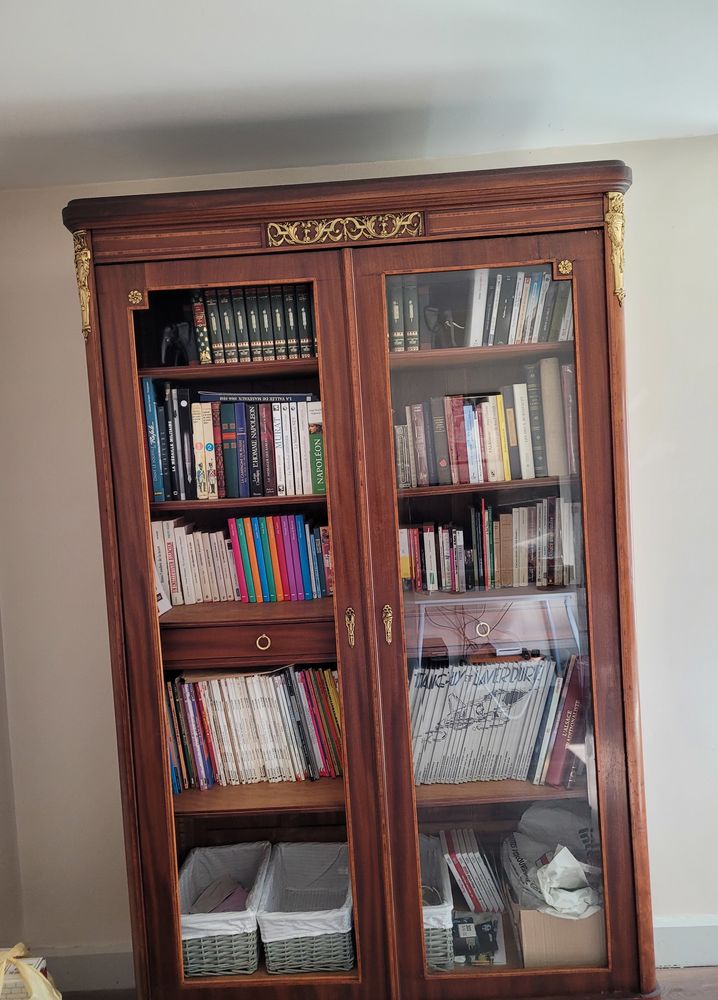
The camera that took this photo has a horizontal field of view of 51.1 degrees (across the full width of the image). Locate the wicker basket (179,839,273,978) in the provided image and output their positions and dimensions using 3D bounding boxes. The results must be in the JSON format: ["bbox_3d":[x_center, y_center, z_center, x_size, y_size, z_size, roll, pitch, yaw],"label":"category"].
[{"bbox_3d":[-0.383,1.156,2.128,0.250,0.172,0.365,-3,2,2],"label":"wicker basket"}]

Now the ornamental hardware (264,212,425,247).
[{"bbox_3d":[-0.033,-0.638,1.768,0.363,0.055,0.014,-3,2,2],"label":"ornamental hardware"}]

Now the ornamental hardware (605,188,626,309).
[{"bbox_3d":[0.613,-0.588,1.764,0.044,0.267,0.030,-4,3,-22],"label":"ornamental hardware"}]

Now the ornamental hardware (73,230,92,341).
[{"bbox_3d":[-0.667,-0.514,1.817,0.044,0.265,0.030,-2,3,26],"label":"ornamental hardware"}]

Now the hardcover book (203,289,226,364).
[{"bbox_3d":[-0.372,-0.451,2.045,0.029,0.213,0.150,-7,2,3],"label":"hardcover book"}]

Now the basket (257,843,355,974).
[{"bbox_3d":[-0.128,1.140,2.118,0.250,0.172,0.365,-3,2,2],"label":"basket"}]

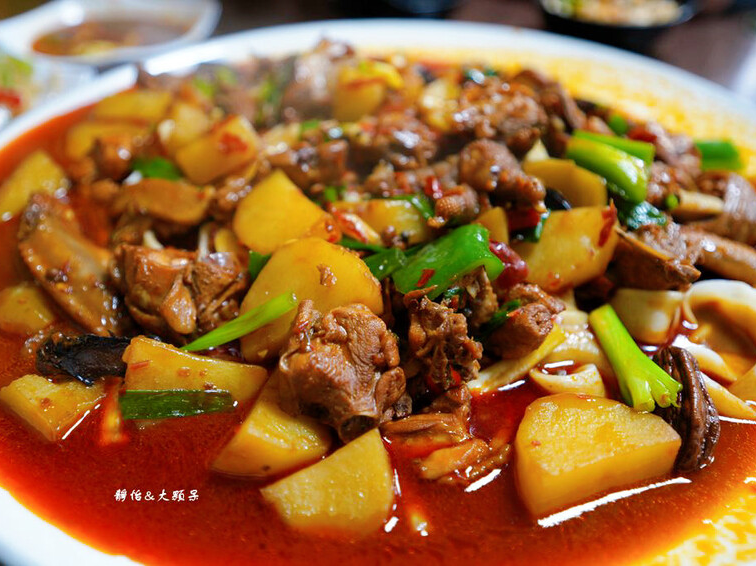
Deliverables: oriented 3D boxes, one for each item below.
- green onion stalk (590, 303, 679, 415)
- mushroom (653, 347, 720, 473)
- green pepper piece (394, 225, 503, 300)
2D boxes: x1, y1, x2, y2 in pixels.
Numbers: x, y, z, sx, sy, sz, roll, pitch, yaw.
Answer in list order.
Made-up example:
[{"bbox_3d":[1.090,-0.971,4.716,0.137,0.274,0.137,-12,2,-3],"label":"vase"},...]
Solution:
[{"bbox_3d":[0.100,0.028,0.259,0.015,0.011,0.050,-7,42,-9],"label":"green onion stalk"},{"bbox_3d":[0.117,0.048,0.251,0.019,0.022,0.043,6,52,5],"label":"mushroom"},{"bbox_3d":[0.029,-0.009,0.278,0.041,0.016,0.024,-24,47,-13],"label":"green pepper piece"}]

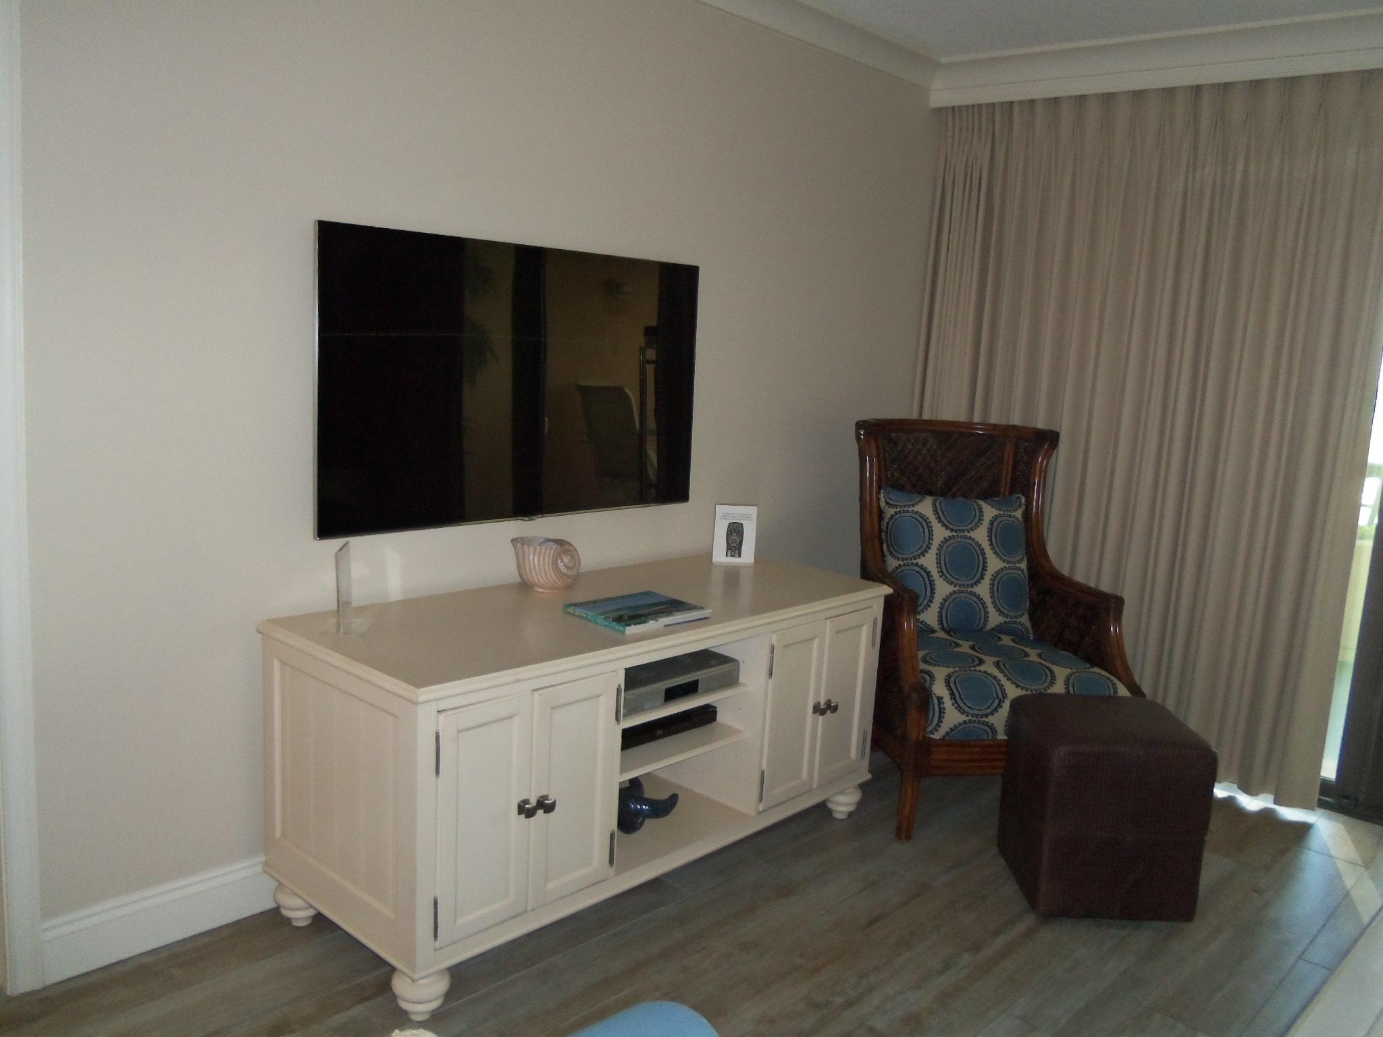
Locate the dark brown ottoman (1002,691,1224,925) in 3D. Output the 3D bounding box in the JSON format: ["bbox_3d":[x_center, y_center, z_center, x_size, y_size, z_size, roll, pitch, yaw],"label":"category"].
[{"bbox_3d":[1.074,0.752,2.956,0.408,0.460,0.391,3,9,0],"label":"dark brown ottoman"}]

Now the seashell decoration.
[{"bbox_3d":[-0.387,0.121,2.955,0.145,0.133,0.190,11,12,42],"label":"seashell decoration"}]

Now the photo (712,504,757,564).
[{"bbox_3d":[0.136,0.046,3.453,0.128,0.177,0.045,2,9,-4],"label":"photo"}]

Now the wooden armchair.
[{"bbox_3d":[0.925,0.312,3.501,0.700,1.140,0.760,2,9,-7],"label":"wooden armchair"}]

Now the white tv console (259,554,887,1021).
[{"bbox_3d":[-0.210,0.565,2.905,0.615,0.709,1.585,11,12,42],"label":"white tv console"}]

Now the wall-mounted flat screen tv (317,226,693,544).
[{"bbox_3d":[-0.426,-0.351,2.937,0.050,0.701,1.228,11,12,42],"label":"wall-mounted flat screen tv"}]

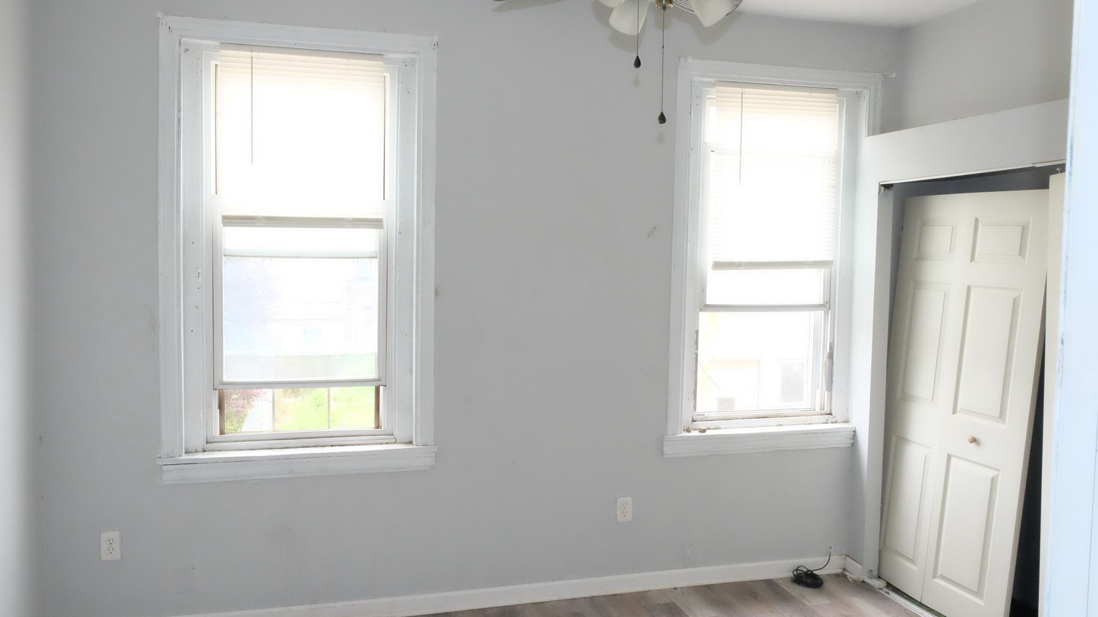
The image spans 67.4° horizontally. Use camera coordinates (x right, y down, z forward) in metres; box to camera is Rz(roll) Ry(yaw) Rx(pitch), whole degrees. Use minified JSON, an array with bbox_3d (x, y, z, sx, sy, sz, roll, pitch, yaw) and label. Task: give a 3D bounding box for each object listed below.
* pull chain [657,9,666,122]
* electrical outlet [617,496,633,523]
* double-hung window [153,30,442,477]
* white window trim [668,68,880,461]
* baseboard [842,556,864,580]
[{"bbox_3d":[0.310,-0.663,2.250,0.021,0.314,0.021,0,4,-15],"label":"pull chain"},{"bbox_3d":[0.374,0.991,4.046,0.077,0.121,0.009,0,4,-15],"label":"electrical outlet"},{"bbox_3d":[-1.066,-0.232,3.579,1.156,1.926,0.100,0,4,-15],"label":"double-hung window"},{"bbox_3d":[1.144,-0.234,4.173,1.156,1.930,0.100,0,4,-15],"label":"white window trim"},{"bbox_3d":[1.603,1.374,4.325,0.016,0.097,0.150,0,4,-15],"label":"baseboard"}]

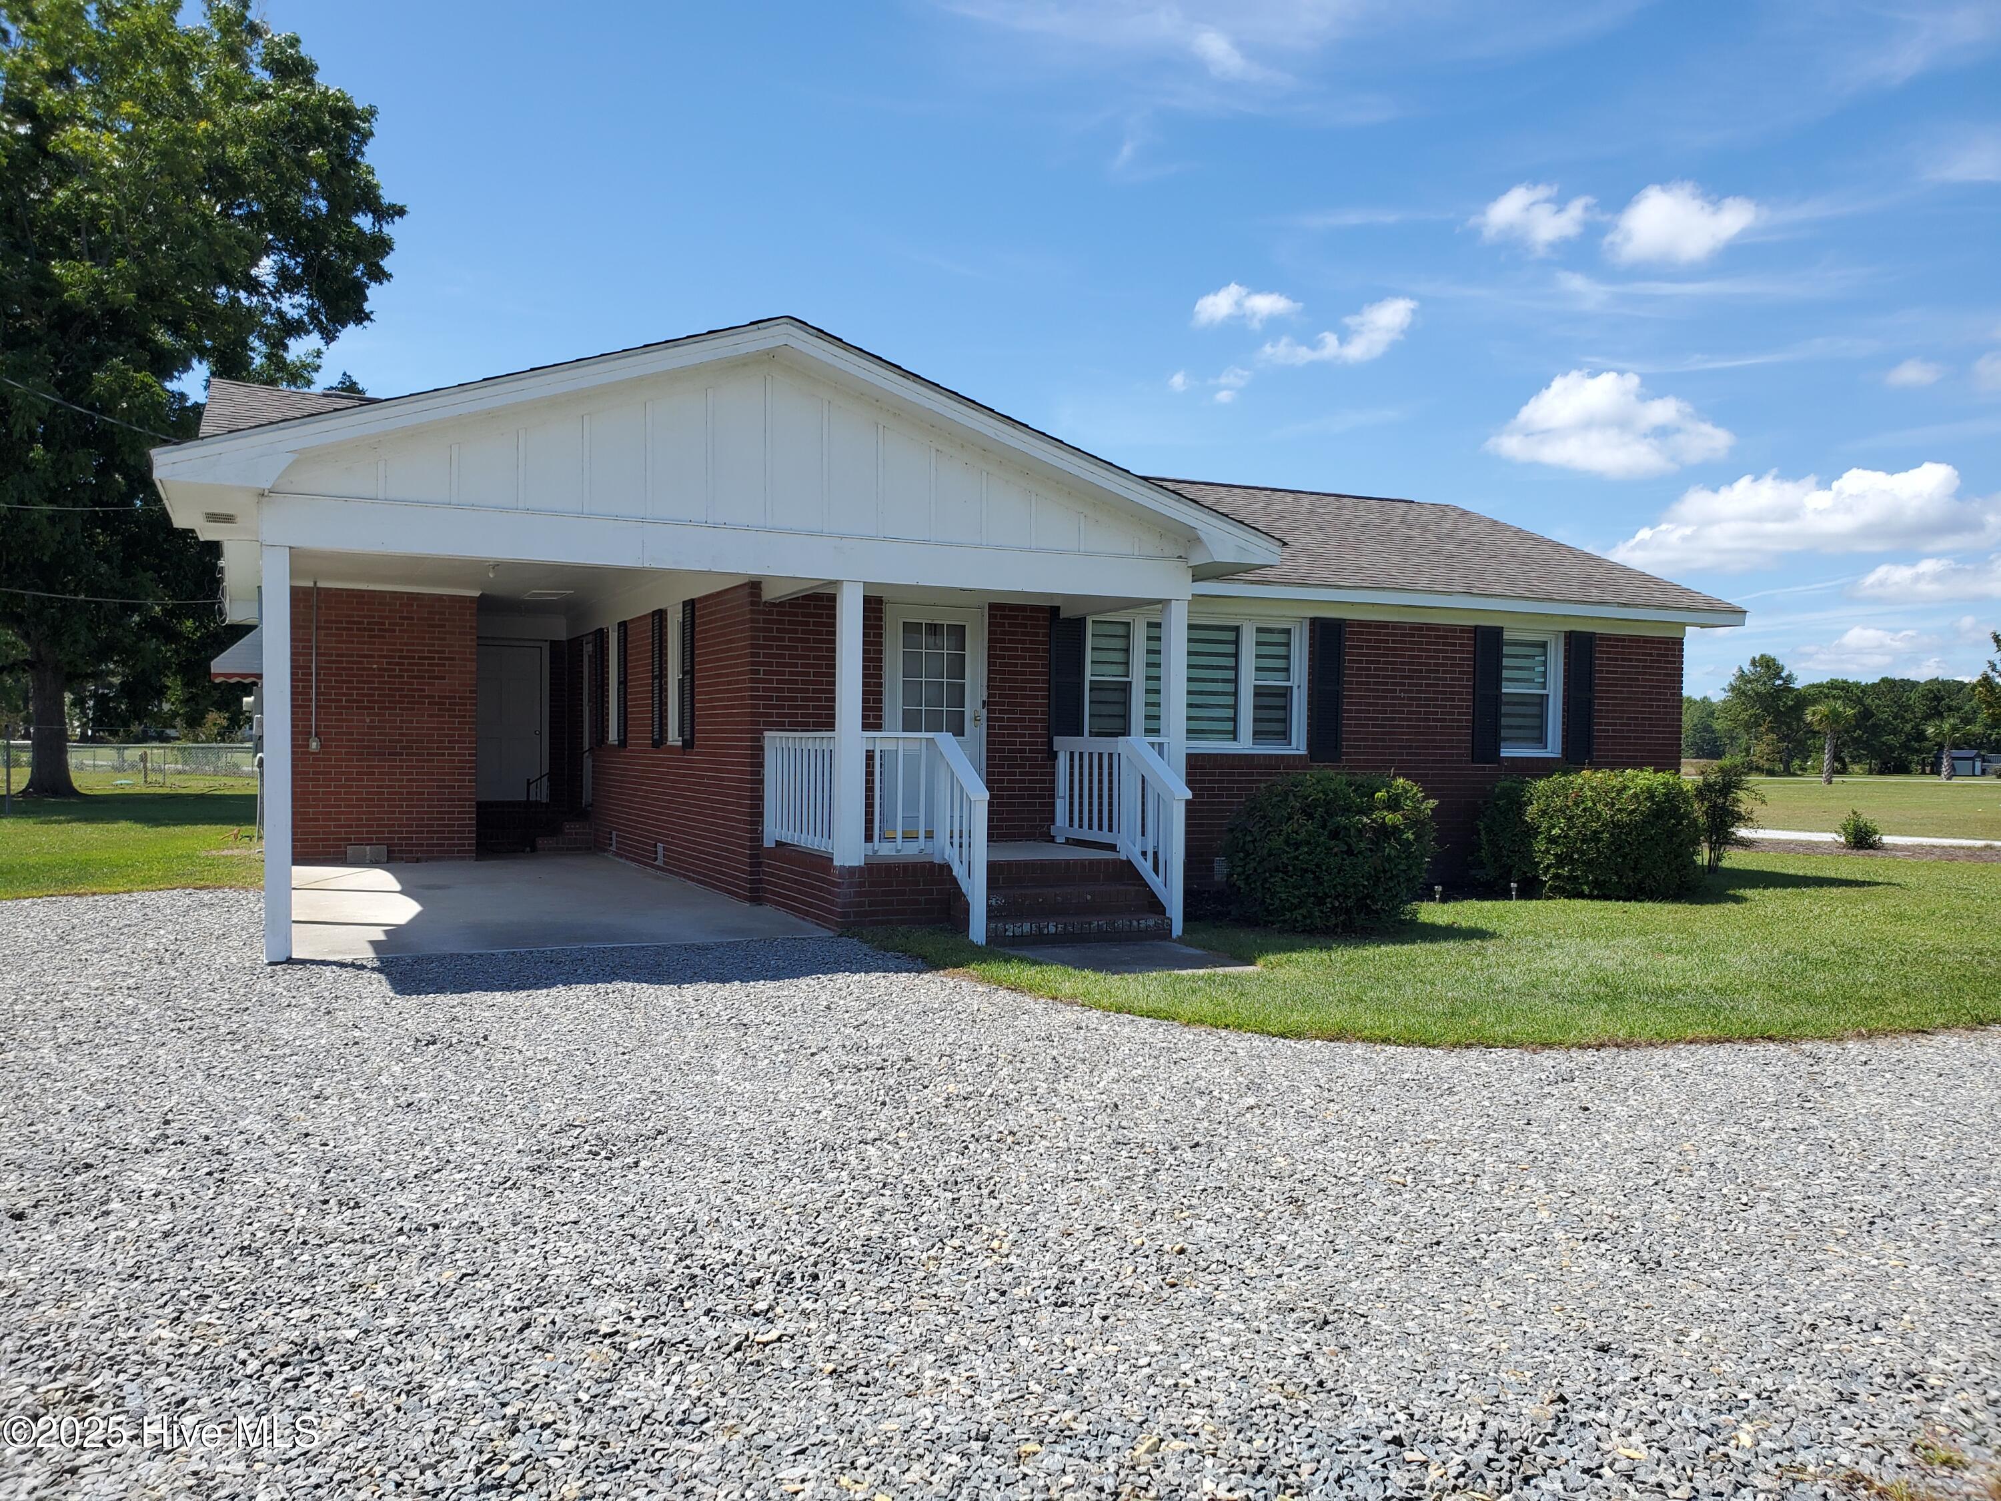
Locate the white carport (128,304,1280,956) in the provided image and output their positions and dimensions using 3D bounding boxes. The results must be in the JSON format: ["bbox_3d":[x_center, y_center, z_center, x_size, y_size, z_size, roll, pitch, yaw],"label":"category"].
[{"bbox_3d":[-2.755,-0.825,13.177,7.730,4.180,6.840,1,0,-26],"label":"white carport"}]

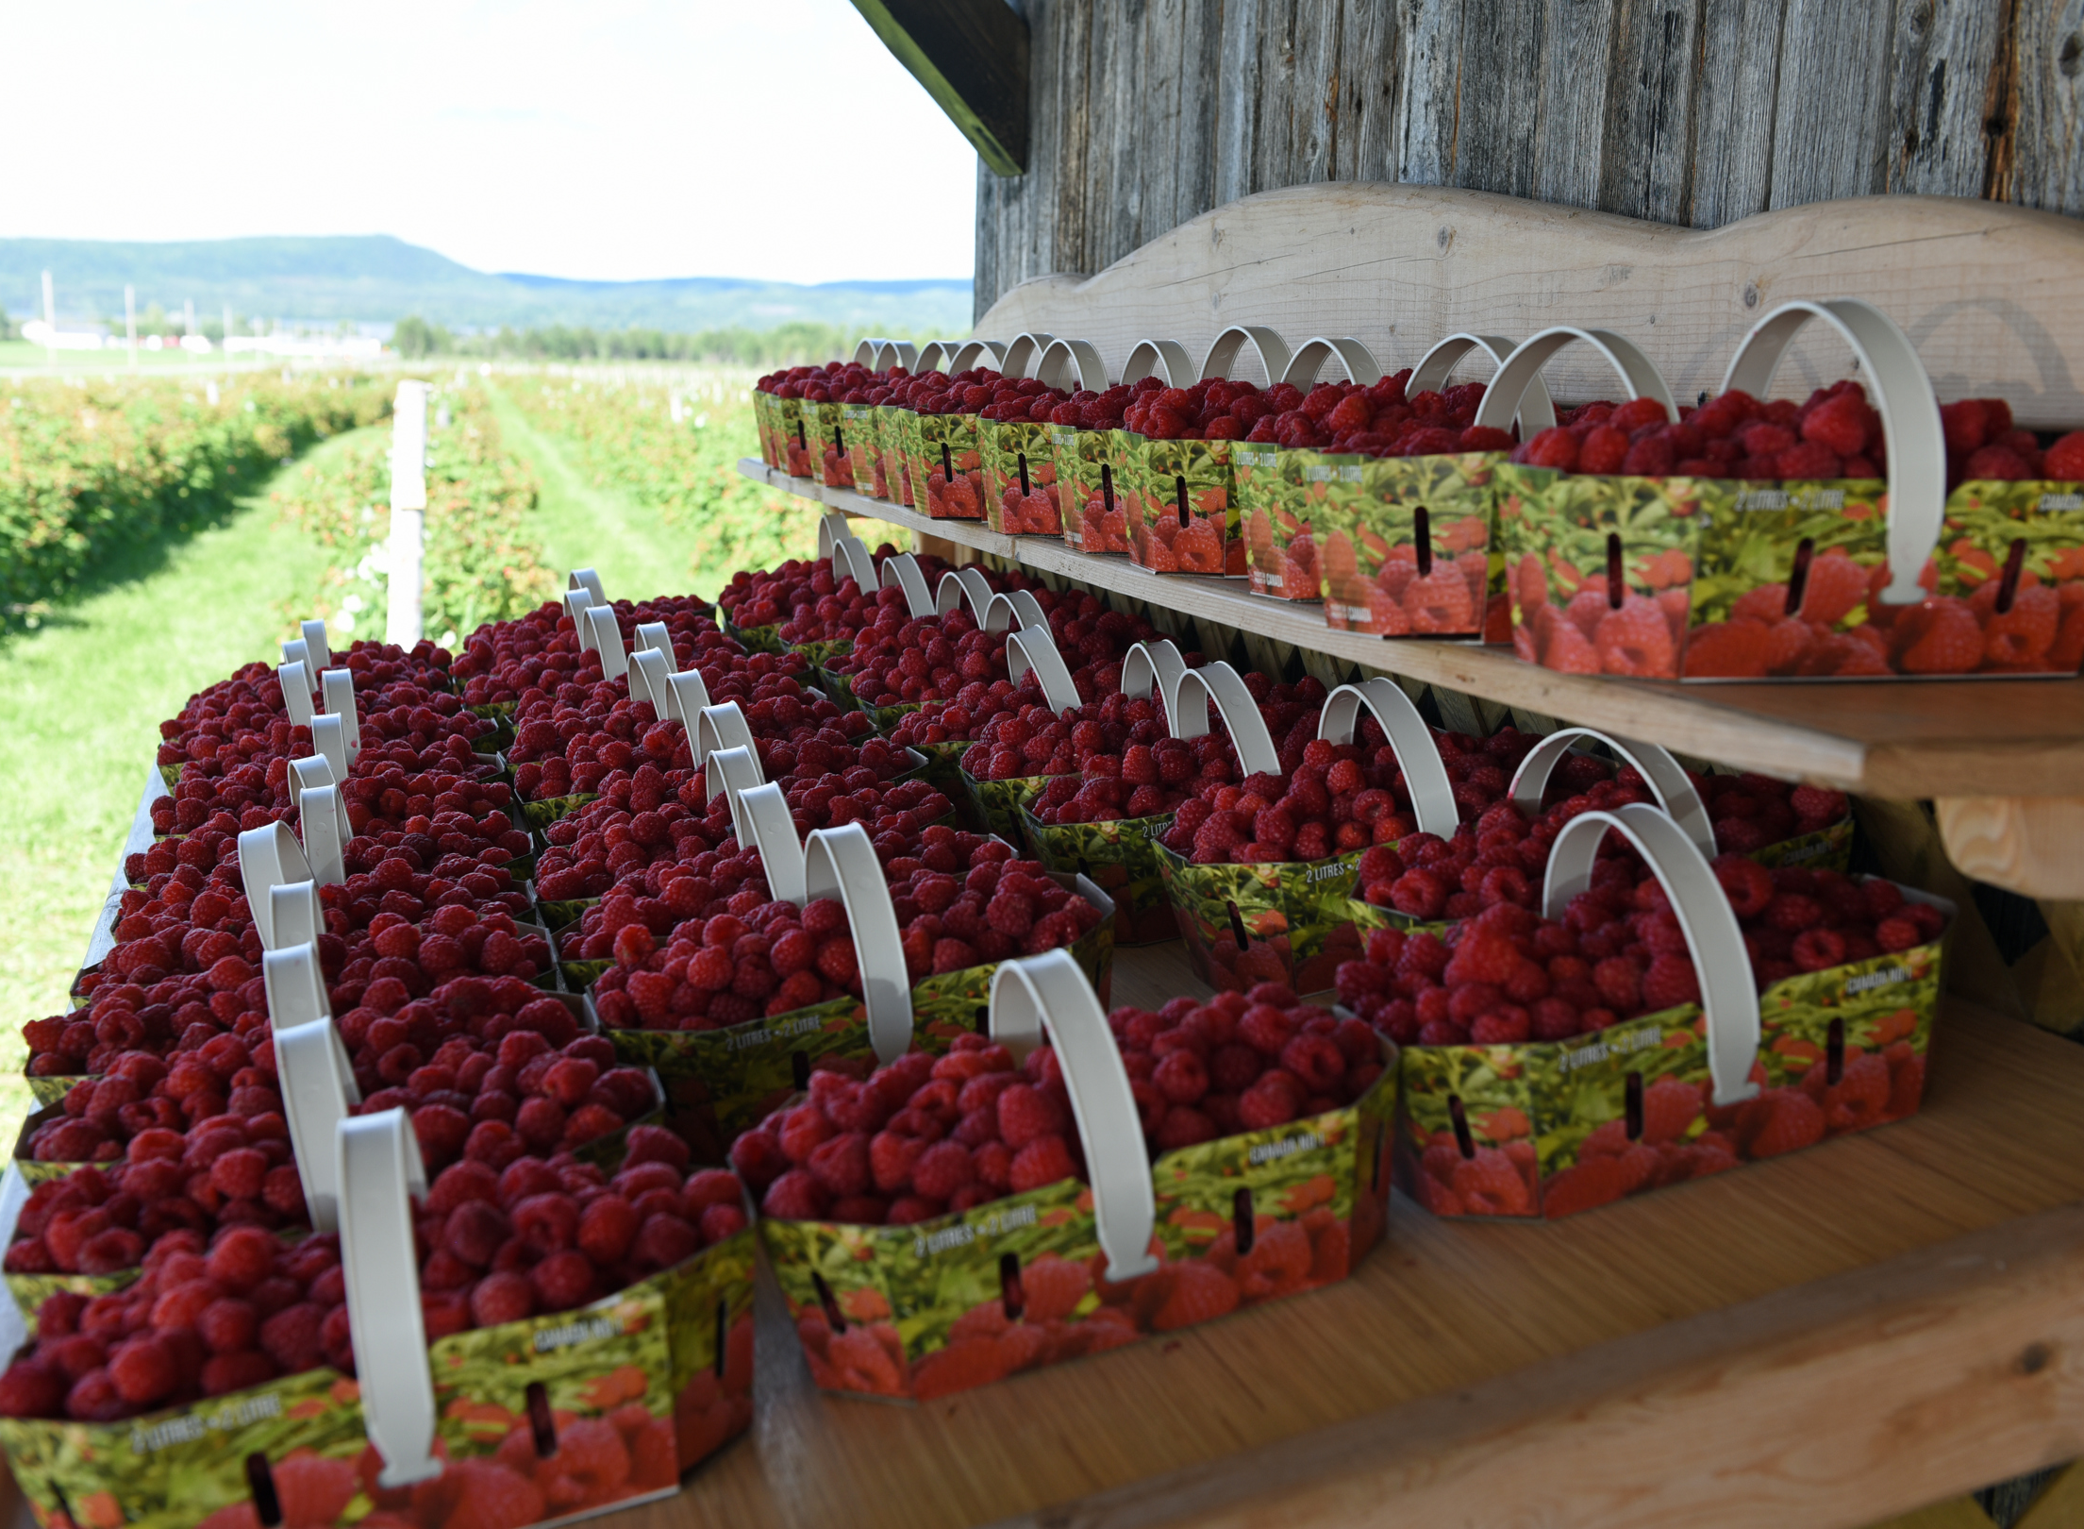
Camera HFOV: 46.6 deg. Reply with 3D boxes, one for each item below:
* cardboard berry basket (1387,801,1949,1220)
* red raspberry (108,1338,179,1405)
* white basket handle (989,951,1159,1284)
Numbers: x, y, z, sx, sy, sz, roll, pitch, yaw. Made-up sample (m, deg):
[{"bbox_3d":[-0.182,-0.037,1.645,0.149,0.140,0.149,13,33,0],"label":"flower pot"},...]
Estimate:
[{"bbox_3d":[0.271,0.090,1.061,0.263,0.151,0.126,-11,11,-15],"label":"cardboard berry basket"},{"bbox_3d":[-0.306,0.206,0.822,0.025,0.022,0.024,-2,11,-21],"label":"red raspberry"},{"bbox_3d":[0.011,0.126,0.934,0.022,0.107,0.141,-12,13,-15],"label":"white basket handle"}]

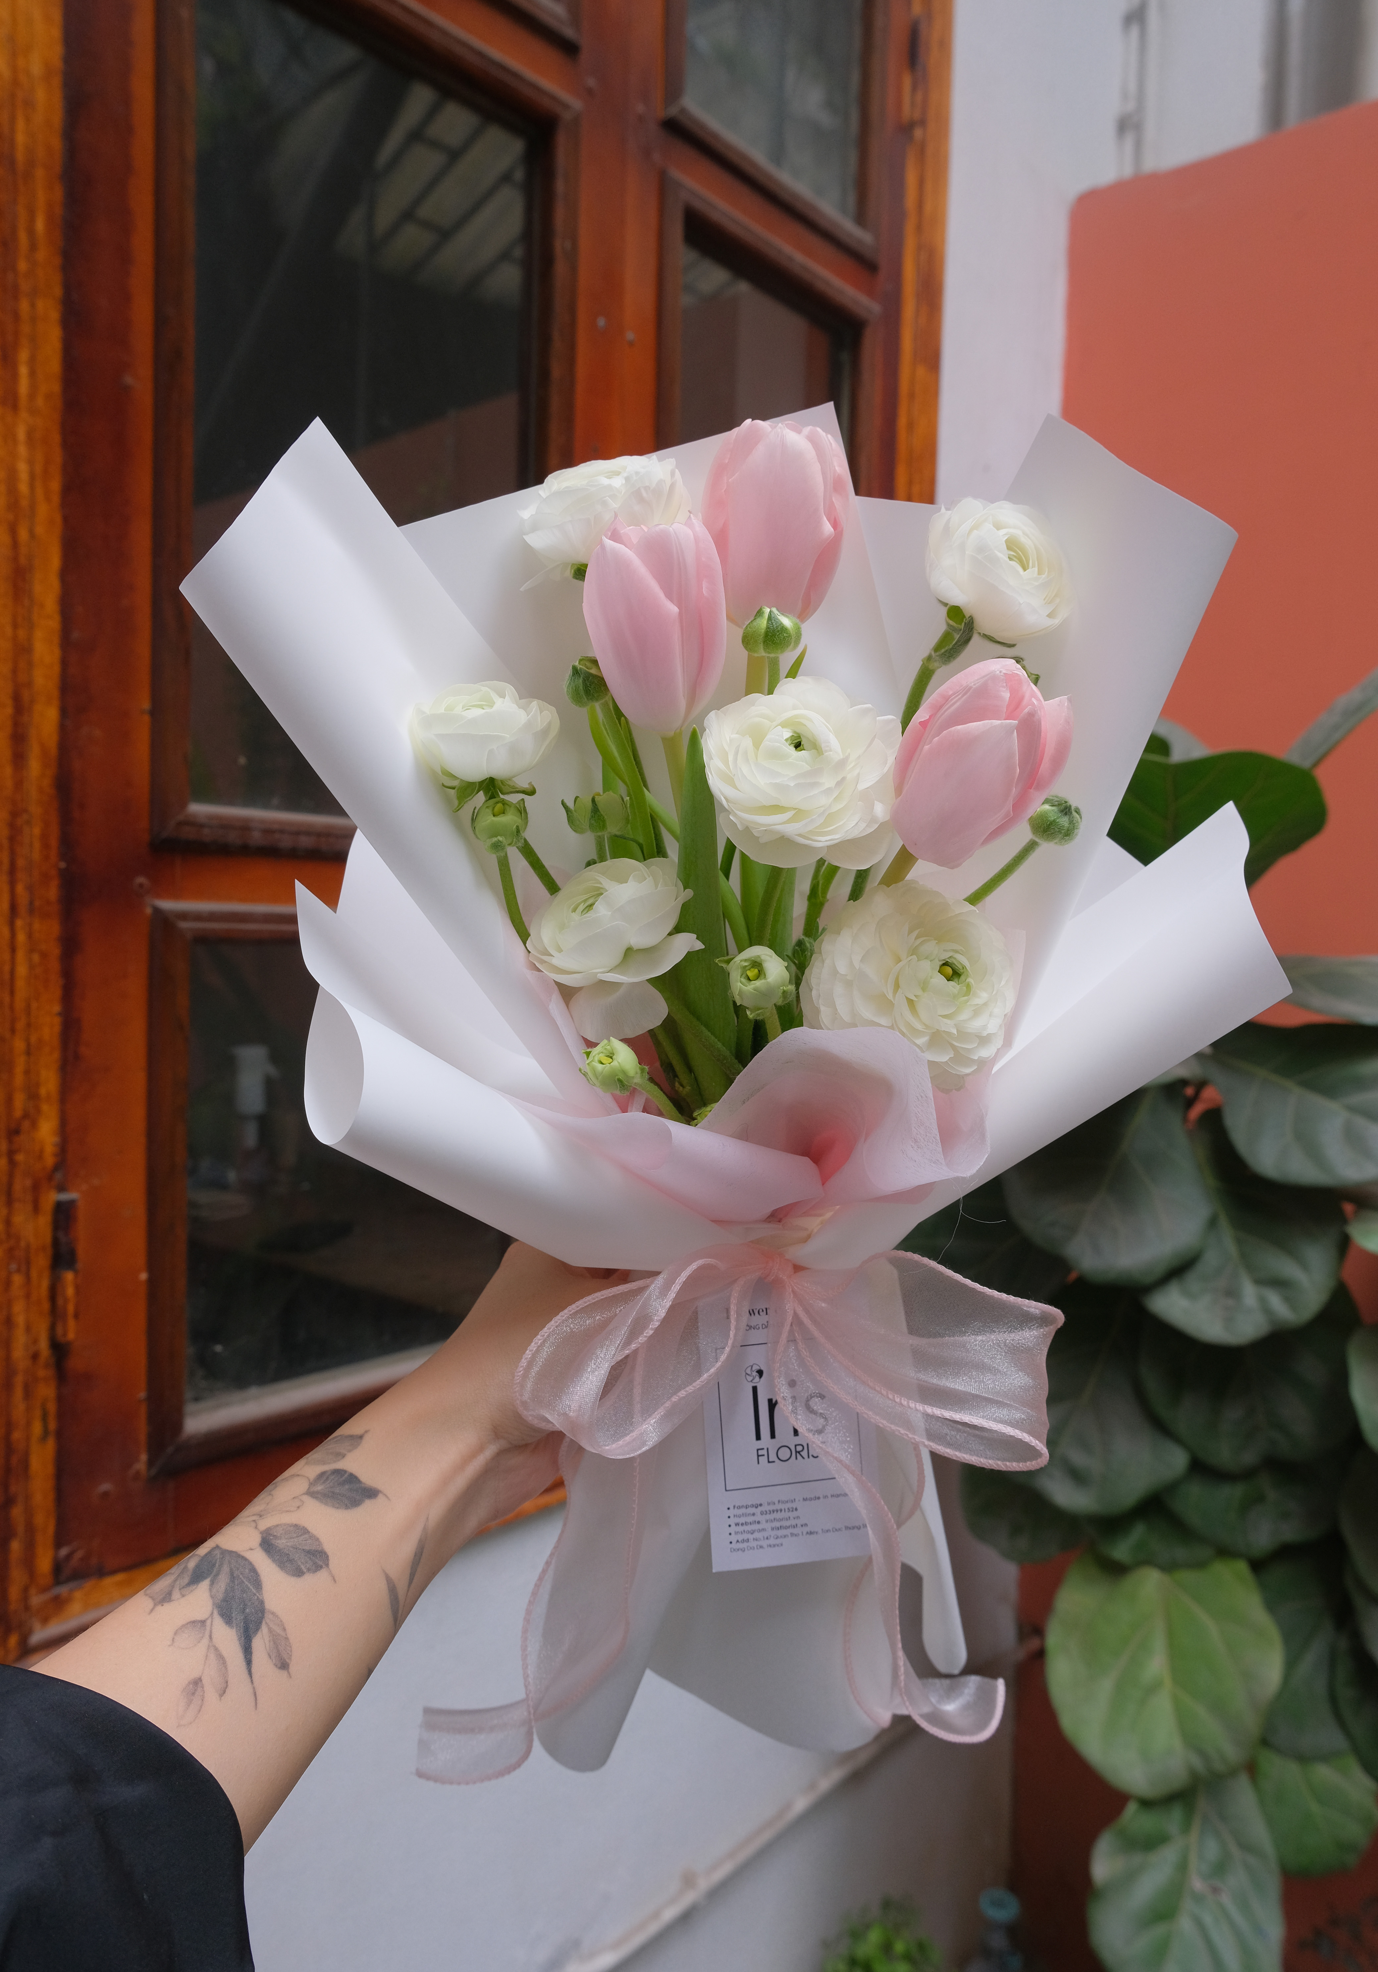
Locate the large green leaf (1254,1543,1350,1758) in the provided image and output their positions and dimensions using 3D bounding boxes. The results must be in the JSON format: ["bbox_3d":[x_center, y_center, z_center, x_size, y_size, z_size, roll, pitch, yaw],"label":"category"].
[{"bbox_3d":[0.618,0.696,1.500,0.160,0.230,0.070,2,3,17],"label":"large green leaf"}]

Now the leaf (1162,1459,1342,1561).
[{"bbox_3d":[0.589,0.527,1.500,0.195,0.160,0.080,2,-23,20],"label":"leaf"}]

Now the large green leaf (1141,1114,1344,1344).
[{"bbox_3d":[0.470,0.207,1.220,0.175,0.215,0.060,-8,-28,-4],"label":"large green leaf"}]

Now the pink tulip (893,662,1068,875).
[{"bbox_3d":[0.100,-0.075,0.490,0.050,0.068,0.050,26,12,0],"label":"pink tulip"}]

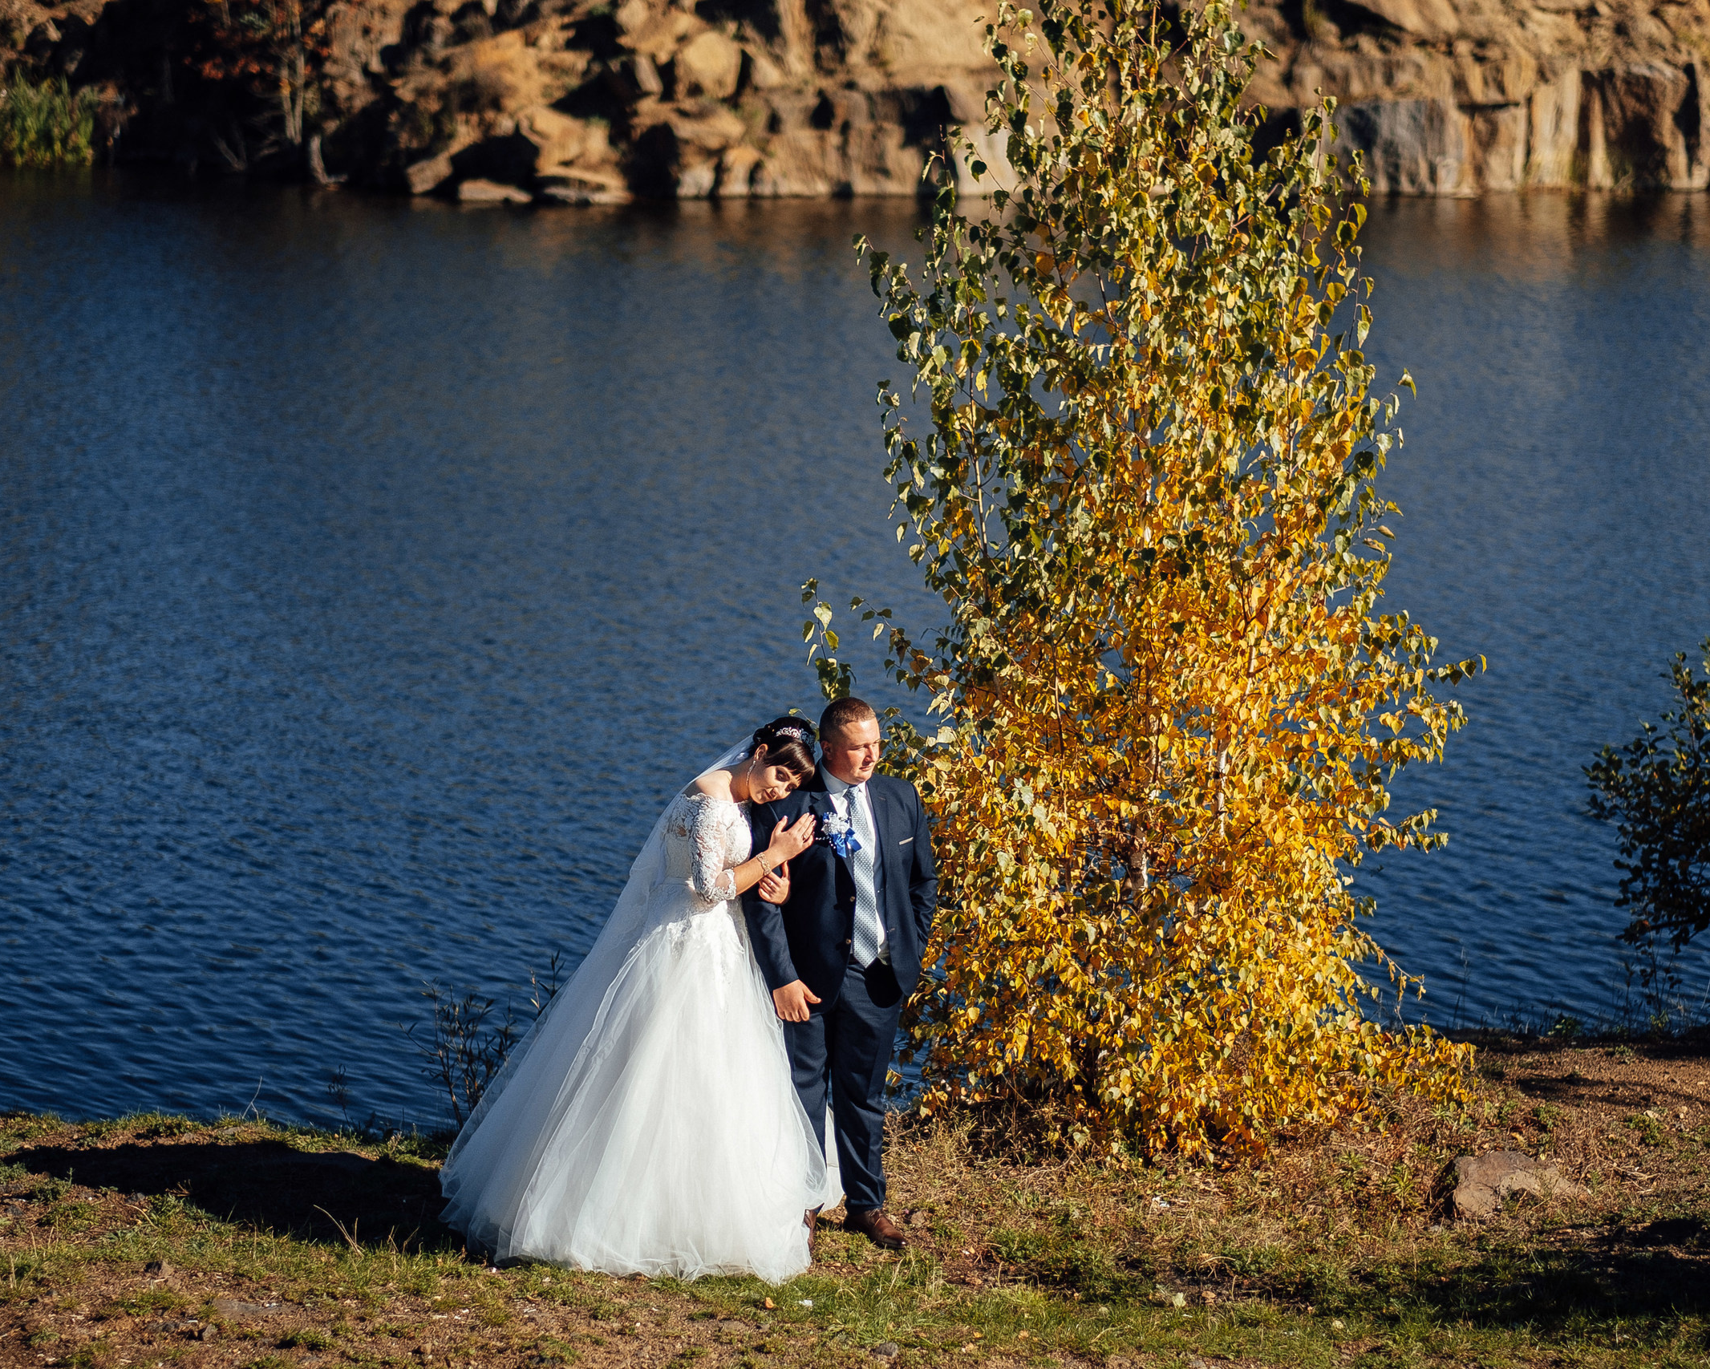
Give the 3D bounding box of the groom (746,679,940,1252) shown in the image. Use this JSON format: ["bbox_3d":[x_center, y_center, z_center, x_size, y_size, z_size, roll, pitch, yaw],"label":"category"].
[{"bbox_3d":[-0.034,0.906,15.272,0.600,1.770,0.400,-5,12,-25],"label":"groom"}]

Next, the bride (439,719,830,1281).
[{"bbox_3d":[-0.698,0.942,15.349,1.150,1.670,1.300,-10,15,-41],"label":"bride"}]

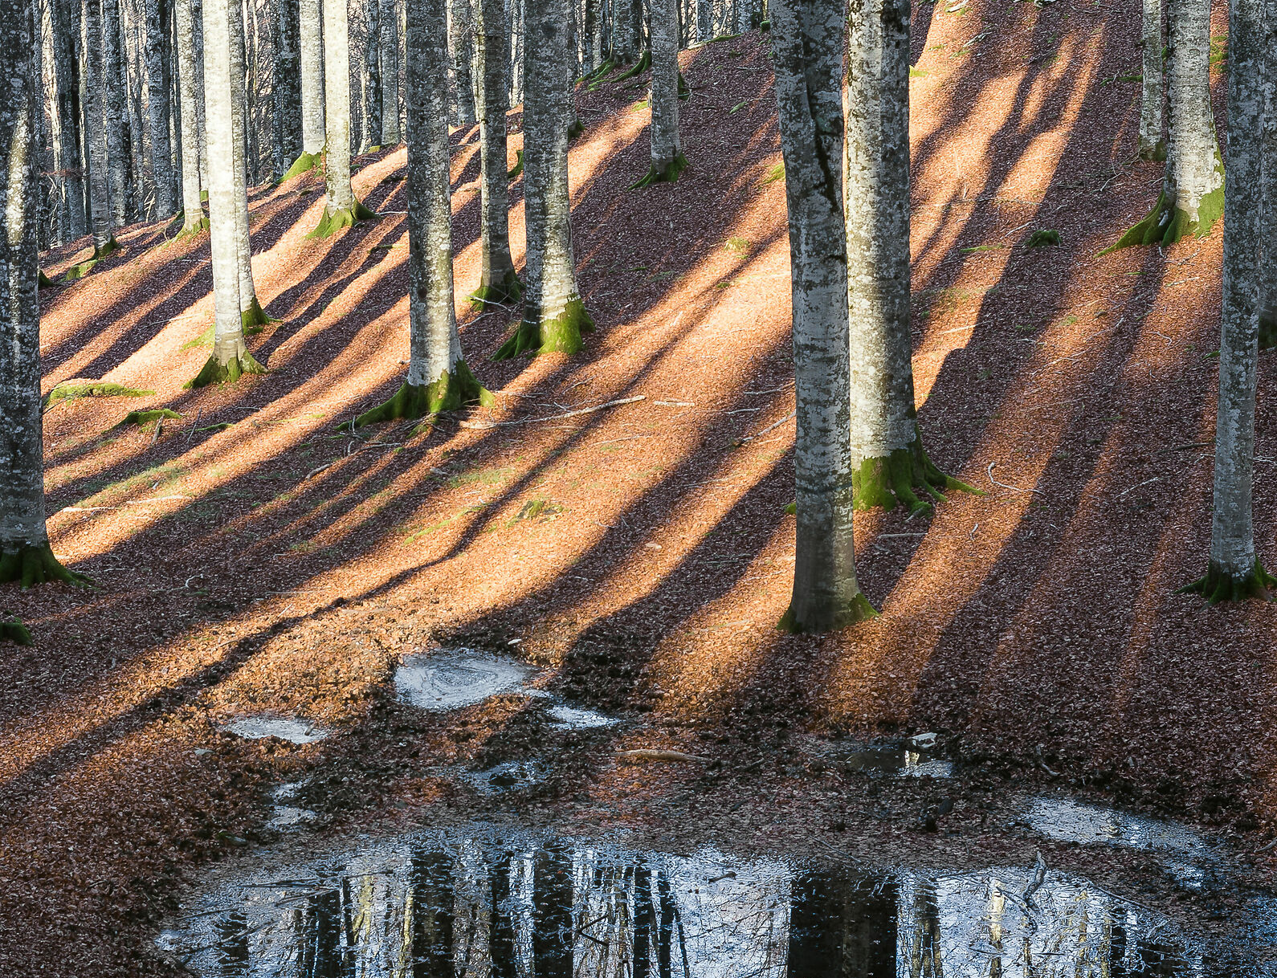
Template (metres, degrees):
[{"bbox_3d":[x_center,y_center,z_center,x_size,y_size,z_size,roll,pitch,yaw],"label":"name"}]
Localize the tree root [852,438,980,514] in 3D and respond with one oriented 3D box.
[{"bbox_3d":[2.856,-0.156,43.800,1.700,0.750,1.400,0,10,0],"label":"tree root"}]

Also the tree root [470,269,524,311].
[{"bbox_3d":[-1.555,-2.191,44.006,0.579,0.380,0.550,0,12,-2],"label":"tree root"}]

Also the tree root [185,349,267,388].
[{"bbox_3d":[-4.260,-1.238,41.448,0.841,0.275,0.750,-1,12,-6],"label":"tree root"}]

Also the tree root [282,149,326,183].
[{"bbox_3d":[-5.245,-5.077,63.000,0.800,0.500,0.720,0,10,0],"label":"tree root"}]

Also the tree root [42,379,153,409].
[{"bbox_3d":[-5.489,-0.963,40.689,1.086,0.211,0.450,-2,12,-8],"label":"tree root"}]

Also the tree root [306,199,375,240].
[{"bbox_3d":[-4.380,-3.979,59.000,1.000,0.520,0.850,0,10,0],"label":"tree root"}]

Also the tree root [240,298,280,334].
[{"bbox_3d":[-5.110,-2.280,53.000,0.800,0.420,0.700,0,10,0],"label":"tree root"}]

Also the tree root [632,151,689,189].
[{"bbox_3d":[0.327,-4.779,60.000,0.860,0.500,0.720,0,10,0],"label":"tree root"}]

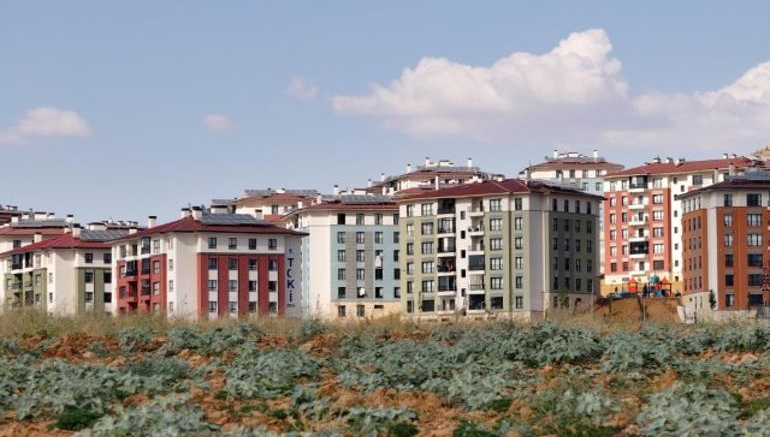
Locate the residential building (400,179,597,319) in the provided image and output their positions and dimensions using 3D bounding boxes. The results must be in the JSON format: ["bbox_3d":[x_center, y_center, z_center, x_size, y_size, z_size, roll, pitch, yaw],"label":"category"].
[{"bbox_3d":[17.590,5.110,556.670,26.900,22.200,19.400,-4,-5,38],"label":"residential building"}]

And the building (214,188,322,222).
[{"bbox_3d":[-22.690,5.220,732.020,19.400,22.000,26.900,0,-4,-12],"label":"building"}]

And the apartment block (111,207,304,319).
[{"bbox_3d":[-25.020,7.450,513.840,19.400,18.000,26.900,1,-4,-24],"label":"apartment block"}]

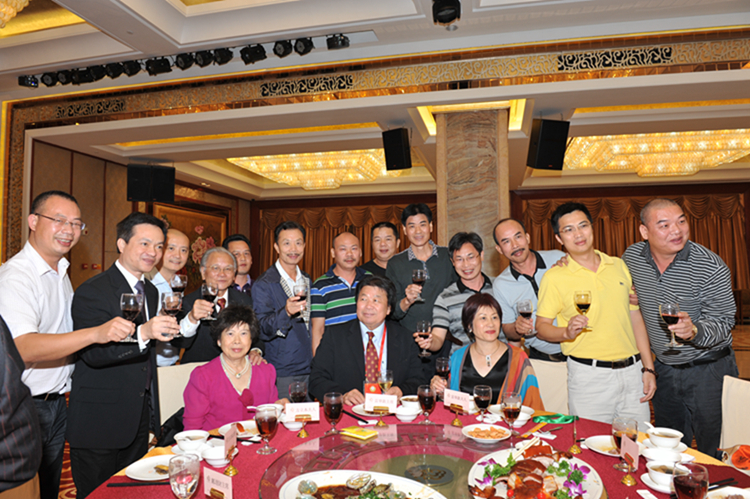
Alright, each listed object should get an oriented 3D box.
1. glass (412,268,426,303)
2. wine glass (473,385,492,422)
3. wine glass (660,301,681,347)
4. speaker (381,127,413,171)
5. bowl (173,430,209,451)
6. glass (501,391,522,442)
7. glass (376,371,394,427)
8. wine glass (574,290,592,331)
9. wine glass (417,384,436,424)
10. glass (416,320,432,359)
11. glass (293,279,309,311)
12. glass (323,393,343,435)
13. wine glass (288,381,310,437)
[{"bbox_3d":[0.229,0.185,2.570,0.068,0.153,0.068,0,-3,0],"label":"glass"},{"bbox_3d":[0.464,0.658,2.149,0.075,0.161,0.075,0,-3,0],"label":"wine glass"},{"bbox_3d":[1.109,0.284,1.870,0.068,0.160,0.068,-5,-1,0],"label":"wine glass"},{"bbox_3d":[0.274,-1.195,6.000,0.265,0.465,0.240,-1,11,28],"label":"speaker"},{"bbox_3d":[-0.630,0.658,1.720,0.114,0.051,0.114,0,-3,0],"label":"bowl"},{"bbox_3d":[0.514,0.616,1.879,0.076,0.146,0.076,0,-3,0],"label":"glass"},{"bbox_3d":[0.051,0.661,2.352,0.070,0.173,0.070,0,-3,0],"label":"glass"},{"bbox_3d":[0.857,0.248,2.050,0.072,0.152,0.072,0,-3,0],"label":"wine glass"},{"bbox_3d":[0.222,0.656,2.130,0.077,0.162,0.077,0,-3,0],"label":"wine glass"},{"bbox_3d":[0.235,0.422,2.370,0.071,0.160,0.071,0,-3,0],"label":"glass"},{"bbox_3d":[-0.375,0.258,2.530,0.071,0.160,0.071,0,-3,0],"label":"glass"},{"bbox_3d":[-0.155,0.620,1.893,0.073,0.144,0.073,0,-3,0],"label":"glass"},{"bbox_3d":[-0.316,0.626,2.064,0.073,0.150,0.073,0,-3,0],"label":"wine glass"}]

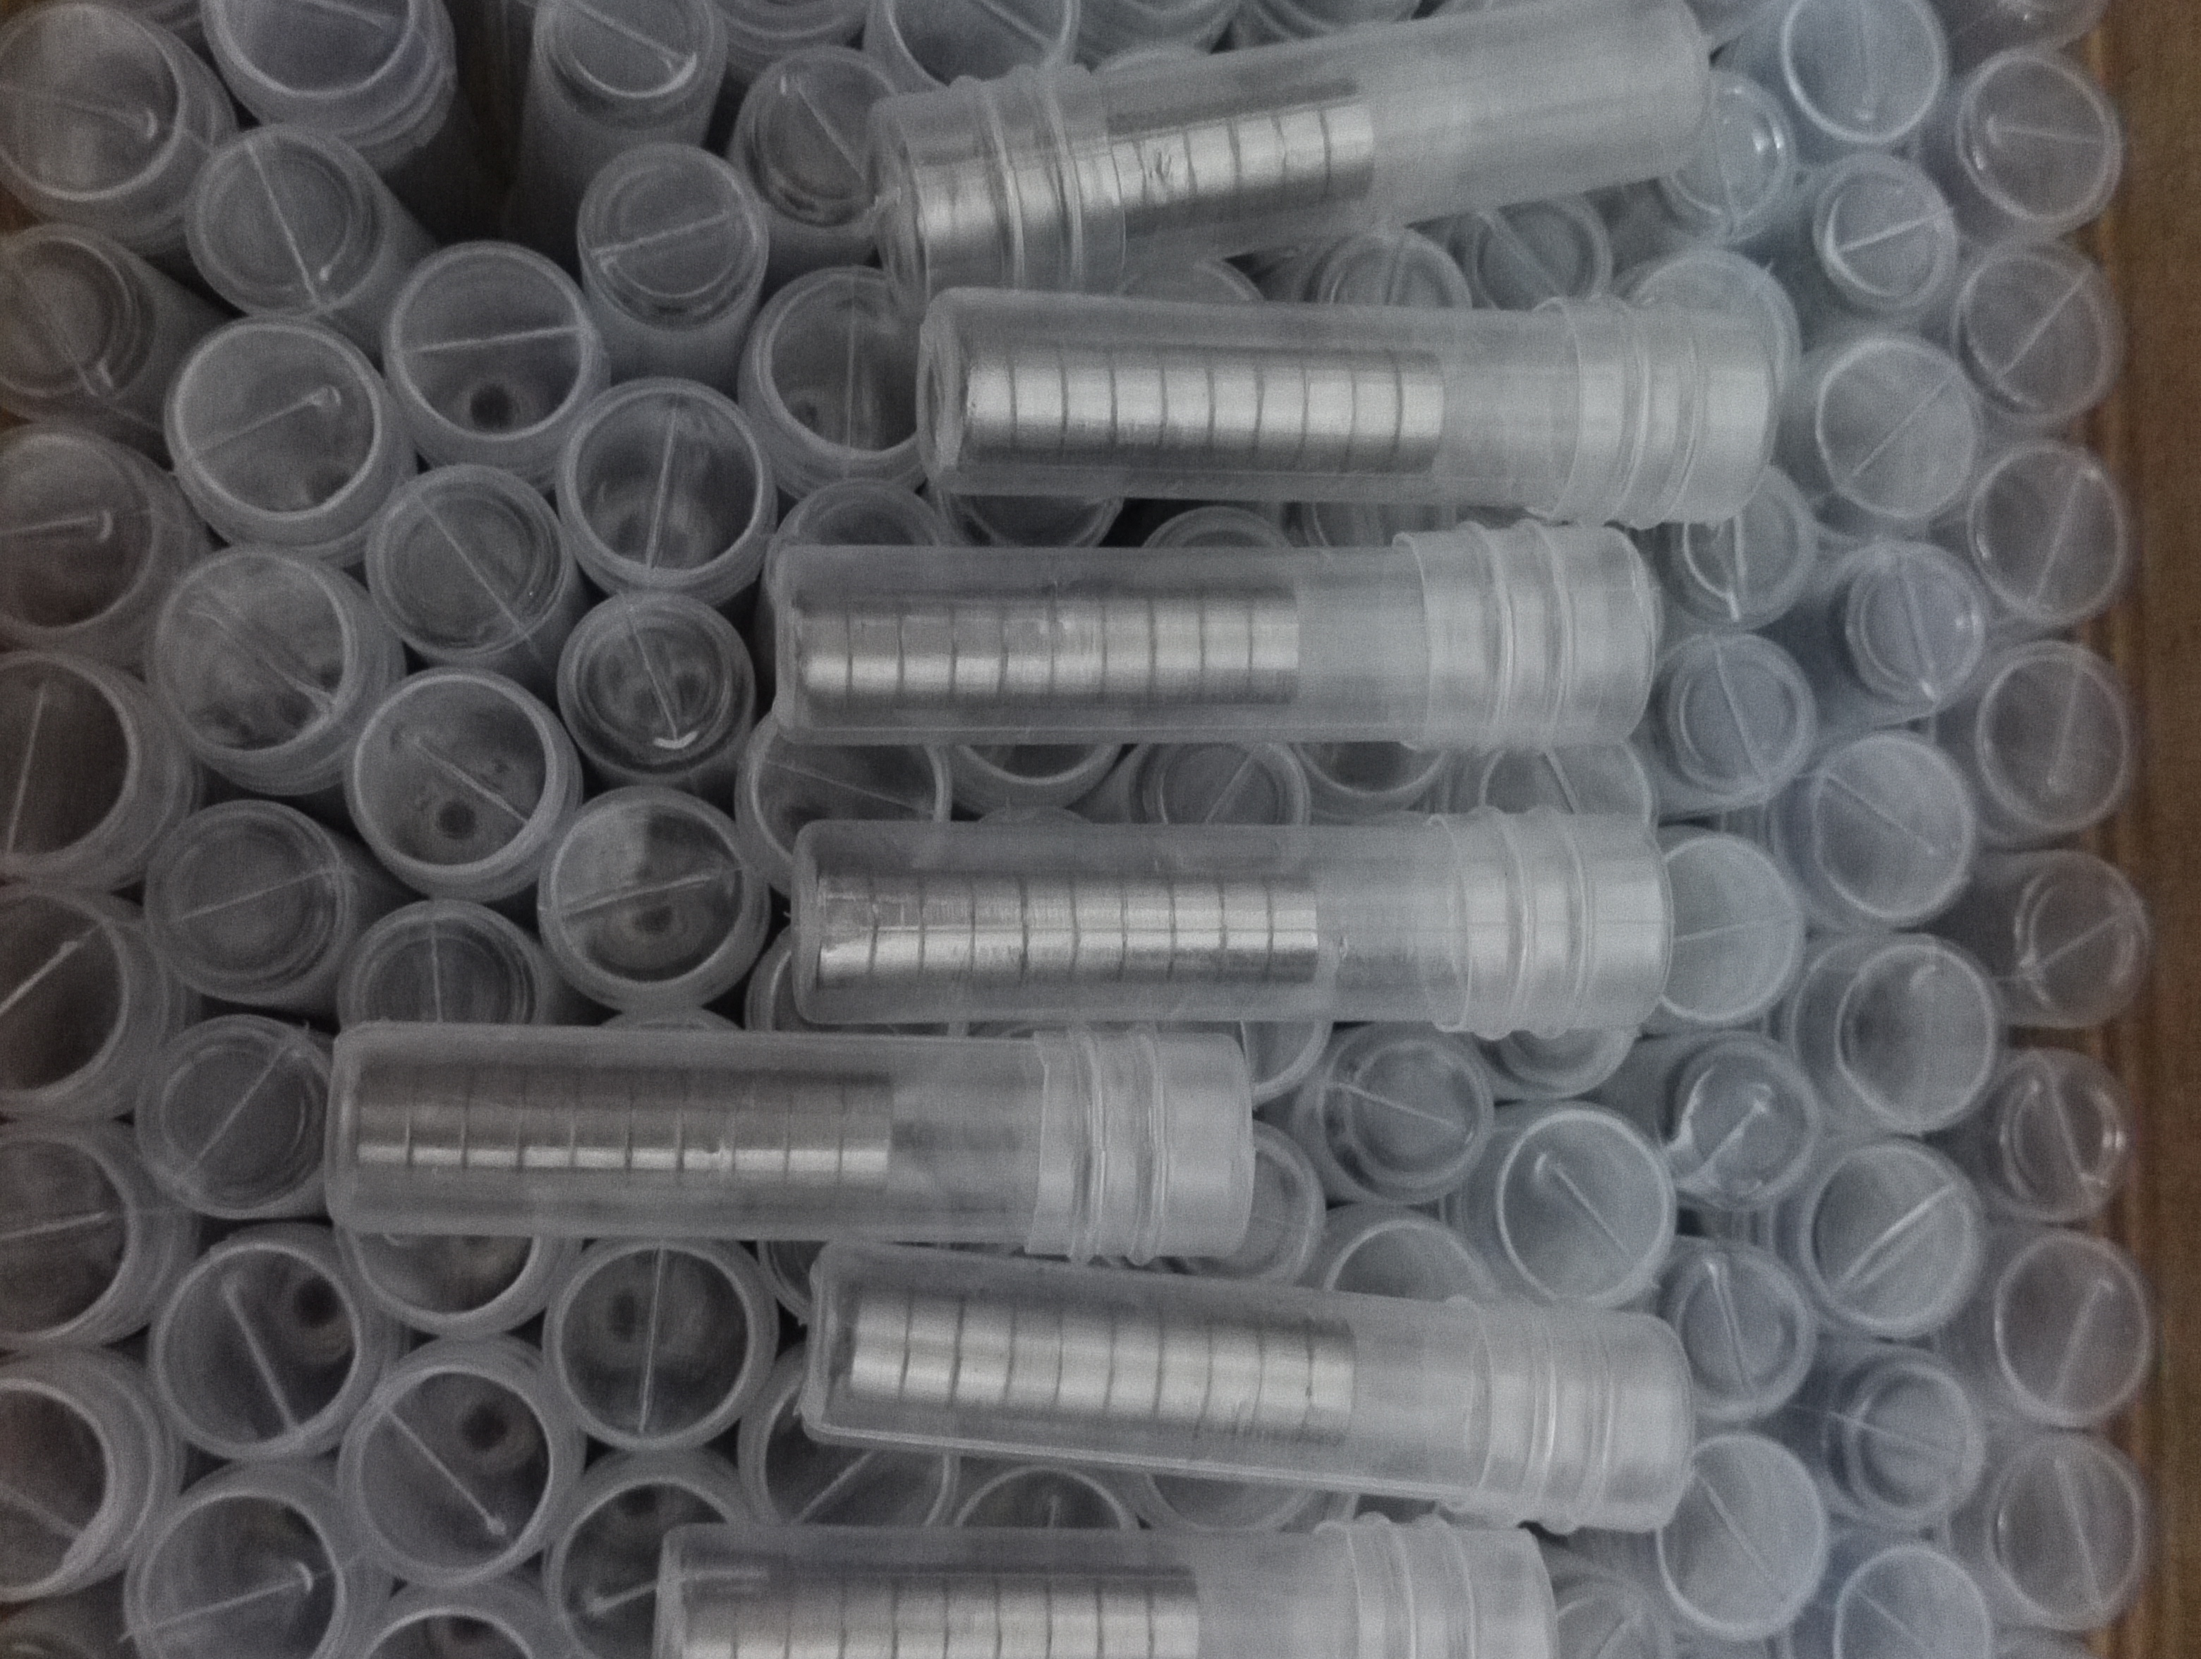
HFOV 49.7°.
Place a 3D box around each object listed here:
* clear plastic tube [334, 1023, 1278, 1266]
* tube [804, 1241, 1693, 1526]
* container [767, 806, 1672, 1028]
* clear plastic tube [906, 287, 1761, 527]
[{"bbox_3d":[-0.029,0.030,0.228,0.085,0.021,0.021,2,82,-8],"label":"clear plastic tube"},{"bbox_3d":[0.014,0.055,0.235,0.085,0.021,0.021,7,82,-4],"label":"tube"},{"bbox_3d":[0.013,0.009,0.236,0.085,0.021,0.021,0,83,-7],"label":"container"},{"bbox_3d":[0.025,-0.043,0.242,0.085,0.021,0.021,0,83,-12],"label":"clear plastic tube"}]

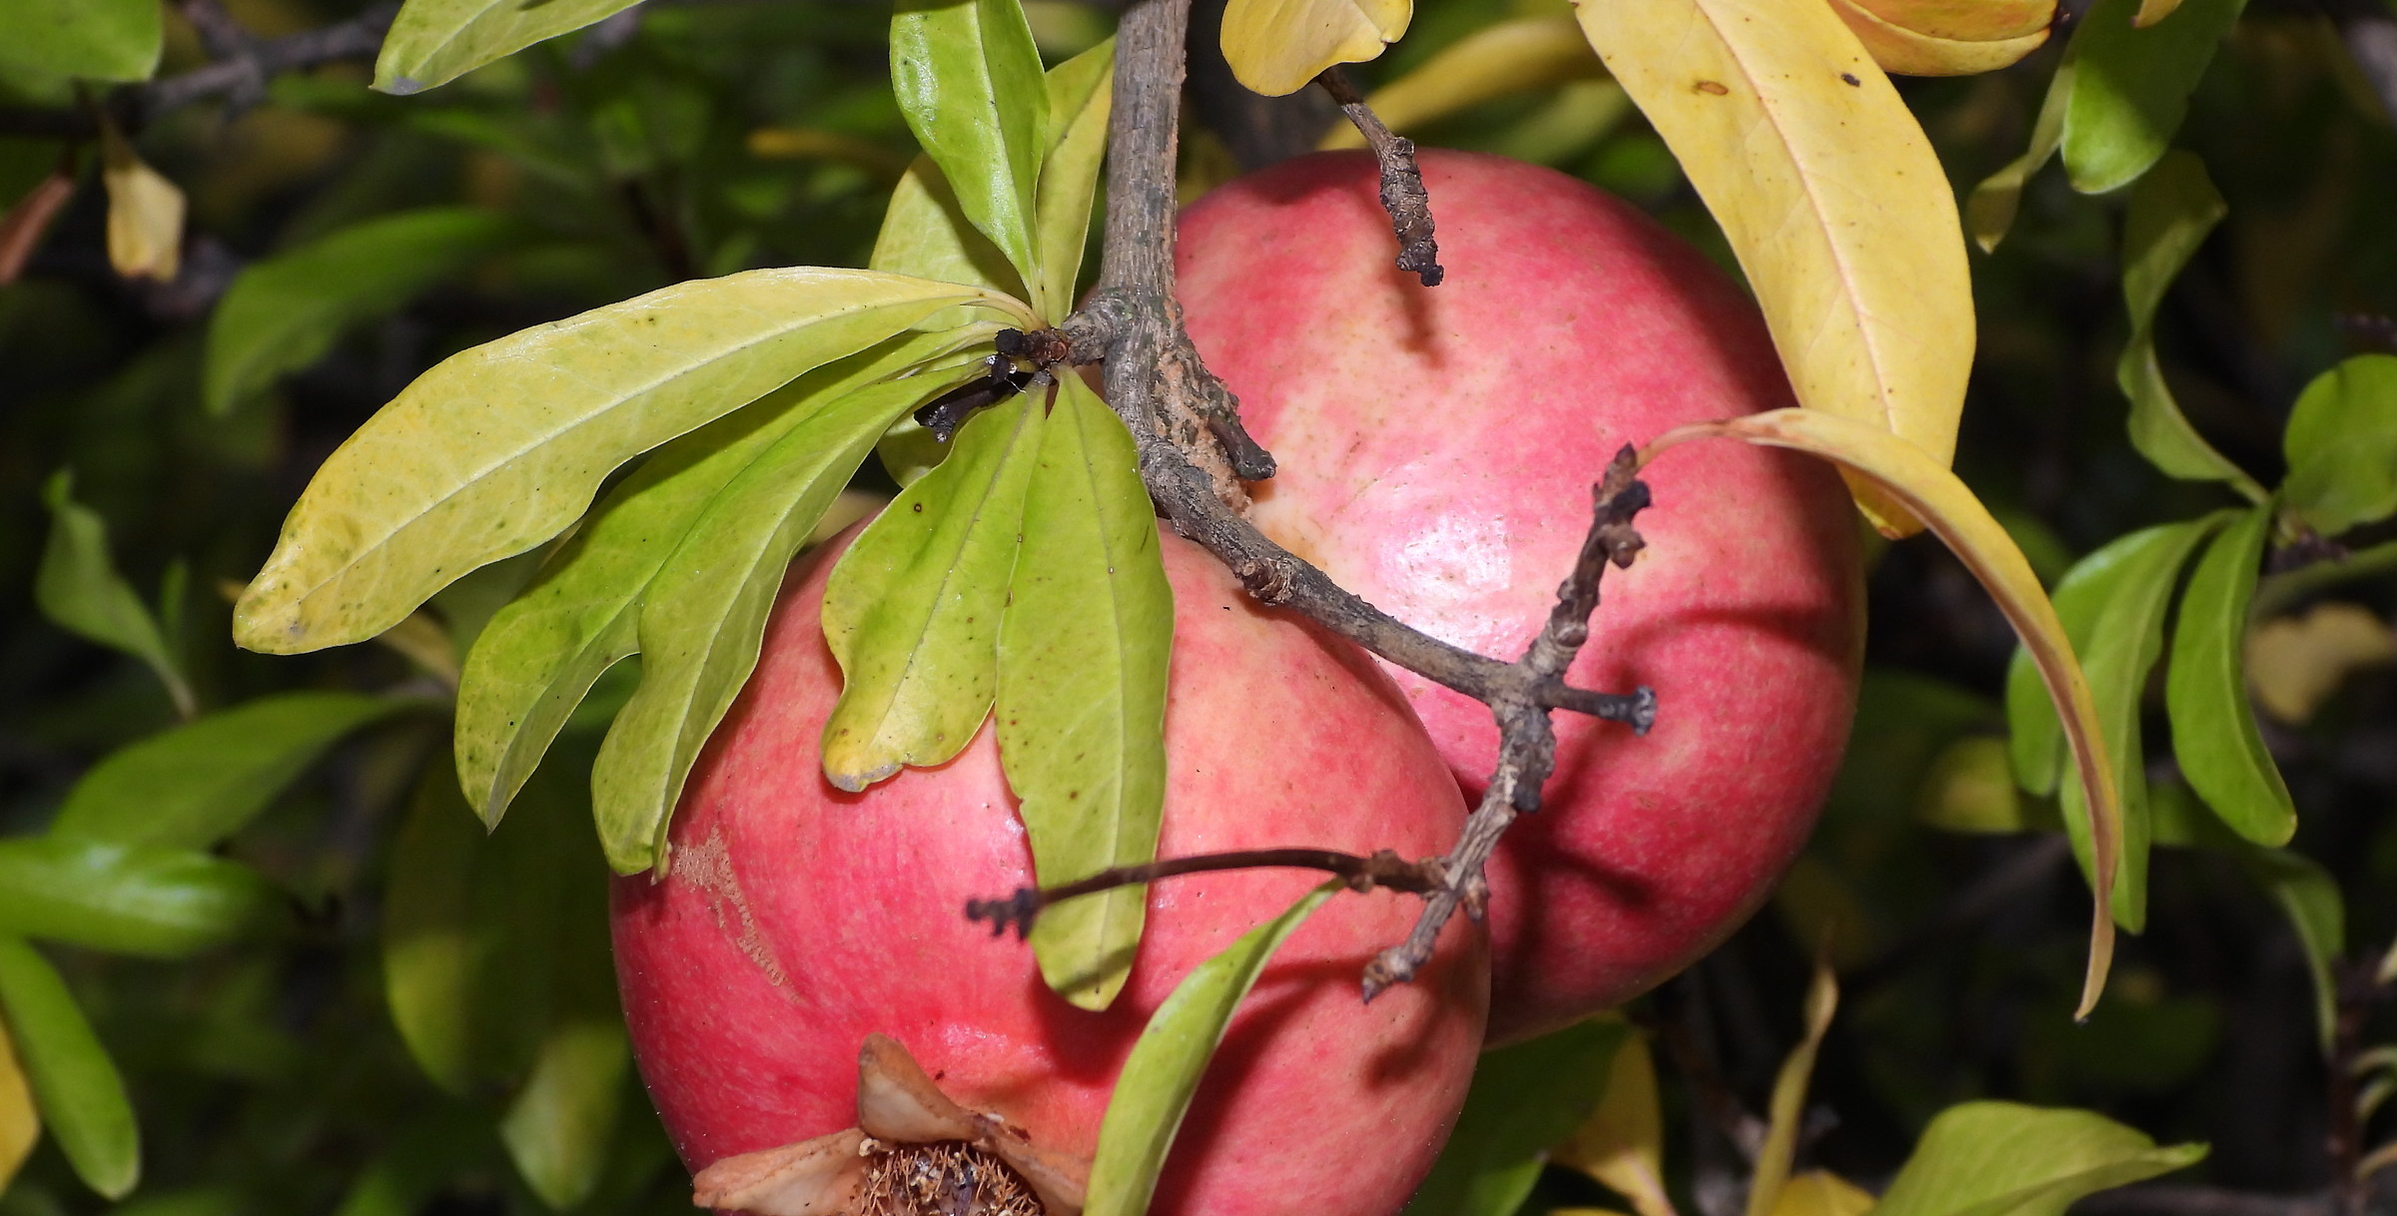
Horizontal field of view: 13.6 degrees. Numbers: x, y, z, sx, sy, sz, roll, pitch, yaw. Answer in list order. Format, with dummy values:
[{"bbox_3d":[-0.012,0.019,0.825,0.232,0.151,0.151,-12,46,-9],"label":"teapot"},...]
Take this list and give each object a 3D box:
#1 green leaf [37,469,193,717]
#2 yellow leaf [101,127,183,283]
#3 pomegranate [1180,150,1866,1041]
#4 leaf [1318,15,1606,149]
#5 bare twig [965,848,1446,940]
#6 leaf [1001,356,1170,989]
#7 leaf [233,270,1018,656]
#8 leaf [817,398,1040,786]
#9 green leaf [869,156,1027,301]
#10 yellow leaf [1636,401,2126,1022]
[{"bbox_3d":[-0.118,0.000,1.080,0.010,0.029,0.009,-27,0,0],"label":"green leaf"},{"bbox_3d":[-0.119,-0.045,1.114,0.009,0.021,0.005,-11,-29,-11],"label":"yellow leaf"},{"bbox_3d":[0.025,0.000,0.923,0.080,0.080,0.086,0,-11,27],"label":"pomegranate"},{"bbox_3d":[0.033,-0.062,1.201,0.047,0.011,0.008,-25,-34,-26],"label":"leaf"},{"bbox_3d":[0.001,0.025,0.885,0.046,0.008,0.005,0,0,-24],"label":"bare twig"},{"bbox_3d":[-0.010,0.007,0.840,0.014,0.058,0.009,-2,-22,0],"label":"leaf"},{"bbox_3d":[-0.052,-0.013,0.929,0.079,0.020,0.012,-24,-24,-13],"label":"leaf"},{"bbox_3d":[-0.022,-0.003,0.922,0.018,0.049,0.007,17,-38,8],"label":"leaf"},{"bbox_3d":[-0.022,-0.036,0.953,0.006,0.017,0.025,22,25,-47],"label":"green leaf"},{"bbox_3d":[0.064,0.004,0.848,0.020,0.062,0.014,-38,0,0],"label":"yellow leaf"}]

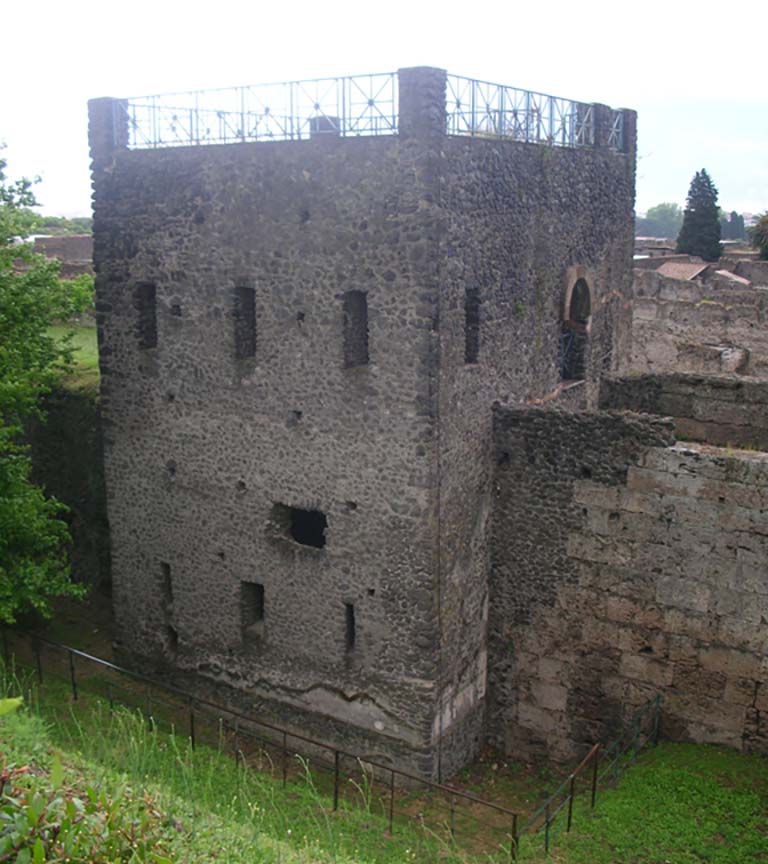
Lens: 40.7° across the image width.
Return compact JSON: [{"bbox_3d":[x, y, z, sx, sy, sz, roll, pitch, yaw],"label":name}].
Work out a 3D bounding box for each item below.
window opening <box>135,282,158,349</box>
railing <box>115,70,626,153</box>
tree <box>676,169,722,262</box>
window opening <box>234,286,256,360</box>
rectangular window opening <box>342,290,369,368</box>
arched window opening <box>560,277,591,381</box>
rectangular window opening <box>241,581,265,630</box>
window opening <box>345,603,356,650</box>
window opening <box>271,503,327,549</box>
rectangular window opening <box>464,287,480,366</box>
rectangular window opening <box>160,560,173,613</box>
[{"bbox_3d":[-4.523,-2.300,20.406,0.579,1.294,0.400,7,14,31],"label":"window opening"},{"bbox_3d":[0.047,-6.396,21.881,7.138,0.942,9.213,7,14,31],"label":"railing"},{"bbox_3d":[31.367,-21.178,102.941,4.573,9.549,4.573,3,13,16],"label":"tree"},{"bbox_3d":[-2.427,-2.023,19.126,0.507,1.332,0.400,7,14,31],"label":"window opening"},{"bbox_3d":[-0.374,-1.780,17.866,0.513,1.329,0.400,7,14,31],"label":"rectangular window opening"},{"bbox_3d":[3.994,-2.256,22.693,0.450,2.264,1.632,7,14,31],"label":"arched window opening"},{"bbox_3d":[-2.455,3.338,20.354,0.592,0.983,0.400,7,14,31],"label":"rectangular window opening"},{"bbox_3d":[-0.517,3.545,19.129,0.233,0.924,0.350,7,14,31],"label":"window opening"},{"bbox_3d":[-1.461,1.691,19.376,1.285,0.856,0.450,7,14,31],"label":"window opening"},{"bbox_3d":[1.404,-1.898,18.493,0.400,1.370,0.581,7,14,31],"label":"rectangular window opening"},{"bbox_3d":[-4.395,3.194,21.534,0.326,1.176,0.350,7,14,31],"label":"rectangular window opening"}]

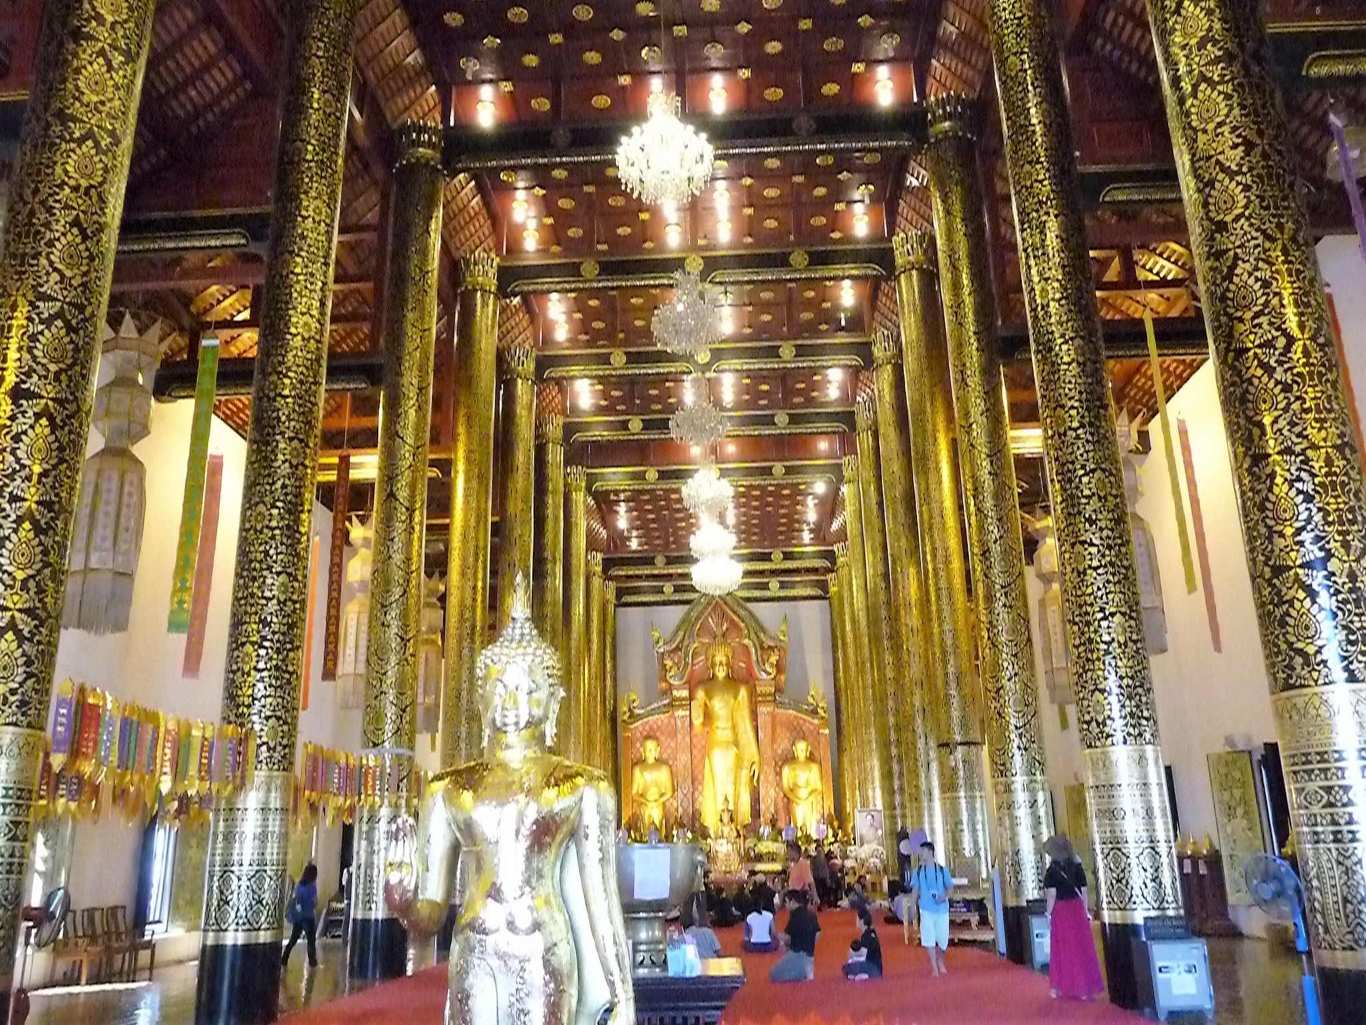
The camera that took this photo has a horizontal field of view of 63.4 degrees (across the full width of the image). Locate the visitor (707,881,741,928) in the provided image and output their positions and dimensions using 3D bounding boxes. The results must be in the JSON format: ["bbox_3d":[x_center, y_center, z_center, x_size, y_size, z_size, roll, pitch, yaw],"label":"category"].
[{"bbox_3d":[0.941,9.146,25.737,0.700,0.900,0.680,-3,-17,6],"label":"visitor"}]

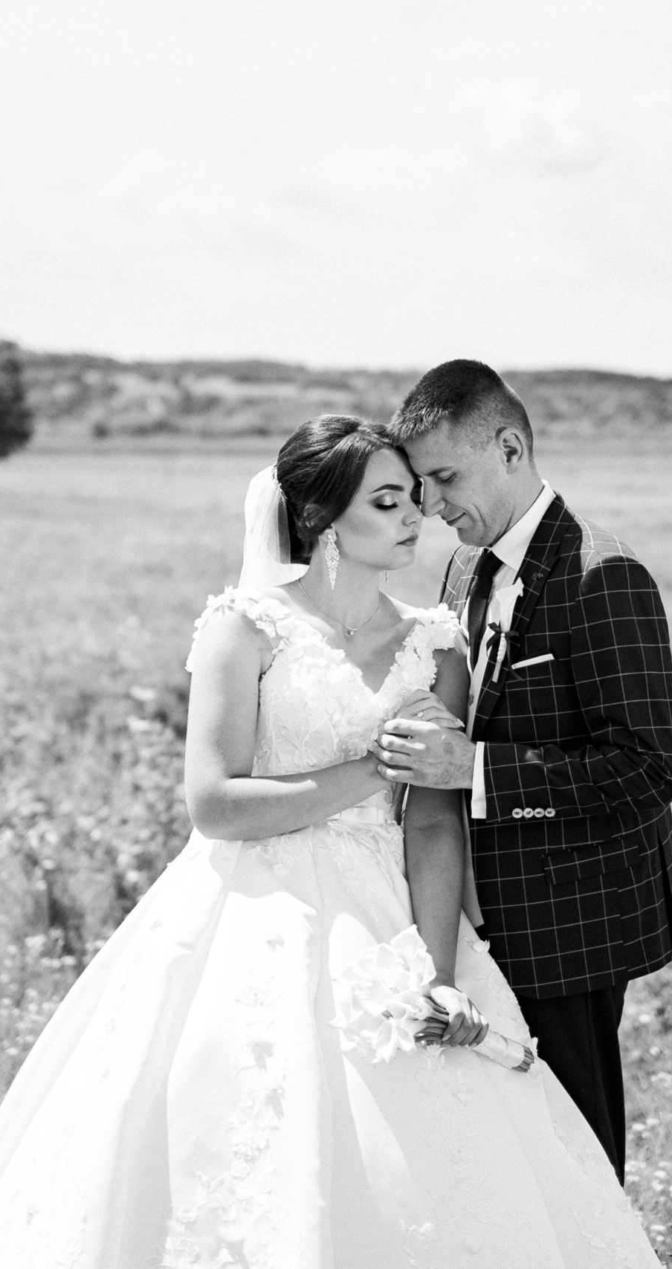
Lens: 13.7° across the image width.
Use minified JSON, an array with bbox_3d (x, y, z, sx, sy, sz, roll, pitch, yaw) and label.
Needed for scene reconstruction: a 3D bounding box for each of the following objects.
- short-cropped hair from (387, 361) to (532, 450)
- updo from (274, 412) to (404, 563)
[{"bbox_3d":[0.183,-0.330,4.080,0.200,0.150,0.170,-17,11,-26],"label":"short-cropped hair"},{"bbox_3d":[0.005,-0.210,4.070,0.210,0.215,0.180,9,9,39],"label":"updo"}]

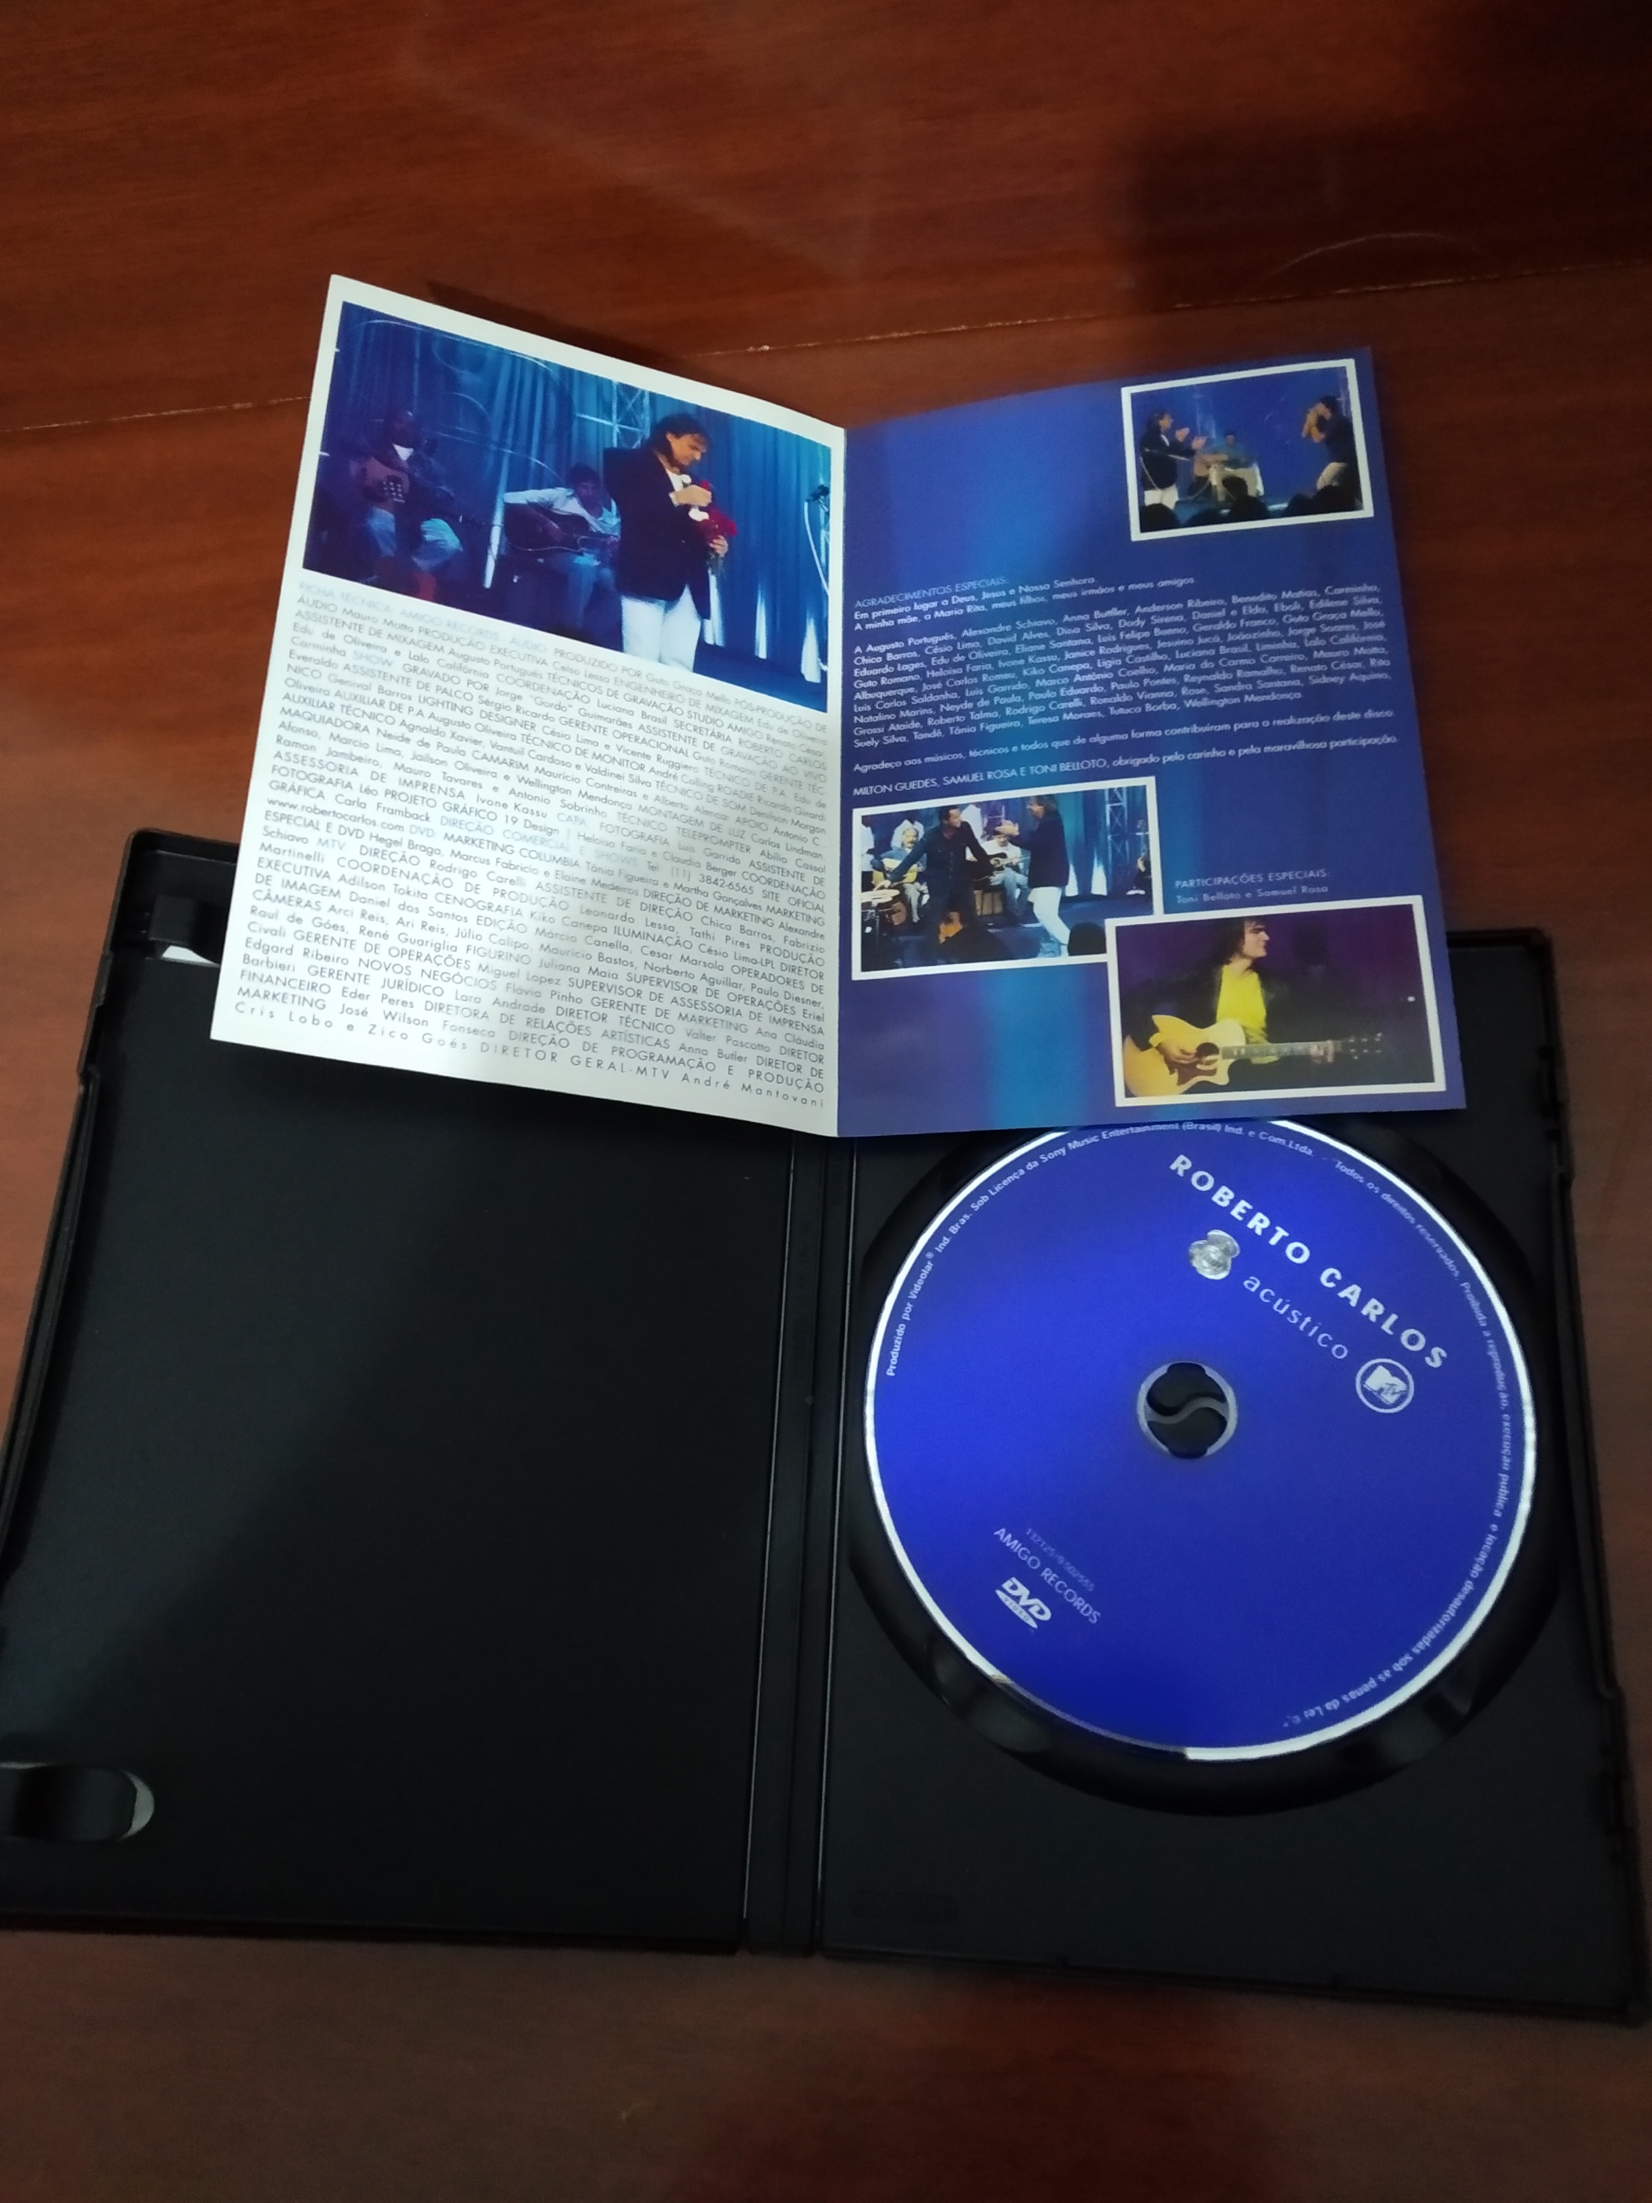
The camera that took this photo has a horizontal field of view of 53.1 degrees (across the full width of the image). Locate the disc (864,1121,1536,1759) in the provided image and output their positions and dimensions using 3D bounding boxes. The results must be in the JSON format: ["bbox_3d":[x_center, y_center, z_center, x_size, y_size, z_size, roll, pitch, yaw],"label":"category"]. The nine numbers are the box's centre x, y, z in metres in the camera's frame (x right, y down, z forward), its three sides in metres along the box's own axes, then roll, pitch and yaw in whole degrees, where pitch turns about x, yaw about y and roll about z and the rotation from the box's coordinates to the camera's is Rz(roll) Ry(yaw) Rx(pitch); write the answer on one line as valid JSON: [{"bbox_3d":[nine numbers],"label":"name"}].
[{"bbox_3d":[0.067,0.057,0.305,0.120,0.001,0.120,0,70,9],"label":"disc"}]

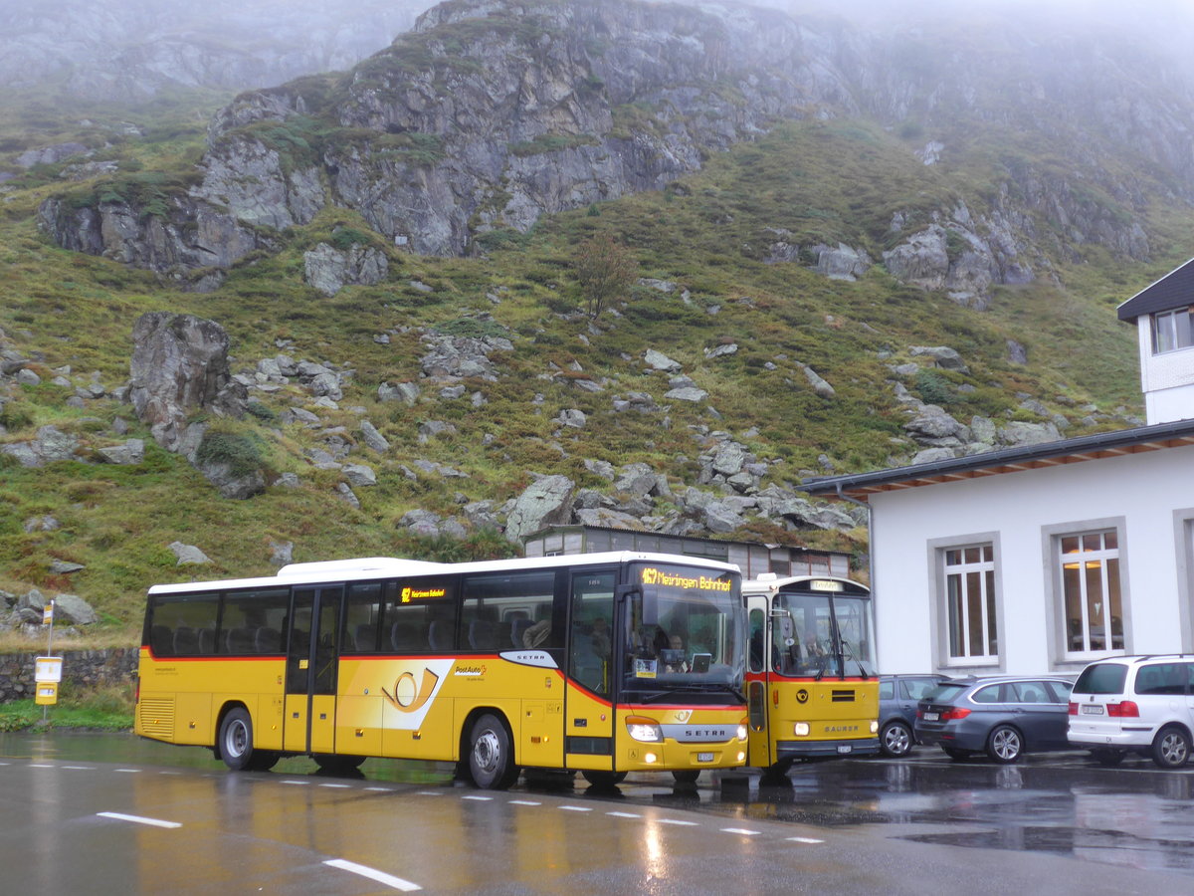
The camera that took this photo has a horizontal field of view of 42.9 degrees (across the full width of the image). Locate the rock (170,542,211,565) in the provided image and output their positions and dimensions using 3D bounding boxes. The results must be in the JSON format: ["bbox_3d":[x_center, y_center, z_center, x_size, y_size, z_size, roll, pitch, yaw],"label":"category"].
[{"bbox_3d":[-13.205,3.475,49.305,1.330,0.720,0.950,2,-8,-15],"label":"rock"}]

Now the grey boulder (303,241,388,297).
[{"bbox_3d":[-15.126,-10.693,91.372,4.900,3.200,3.400,1,-8,-10],"label":"grey boulder"}]

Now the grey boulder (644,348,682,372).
[{"bbox_3d":[3.212,-4.242,74.804,1.800,1.100,1.350,-1,-8,3],"label":"grey boulder"}]

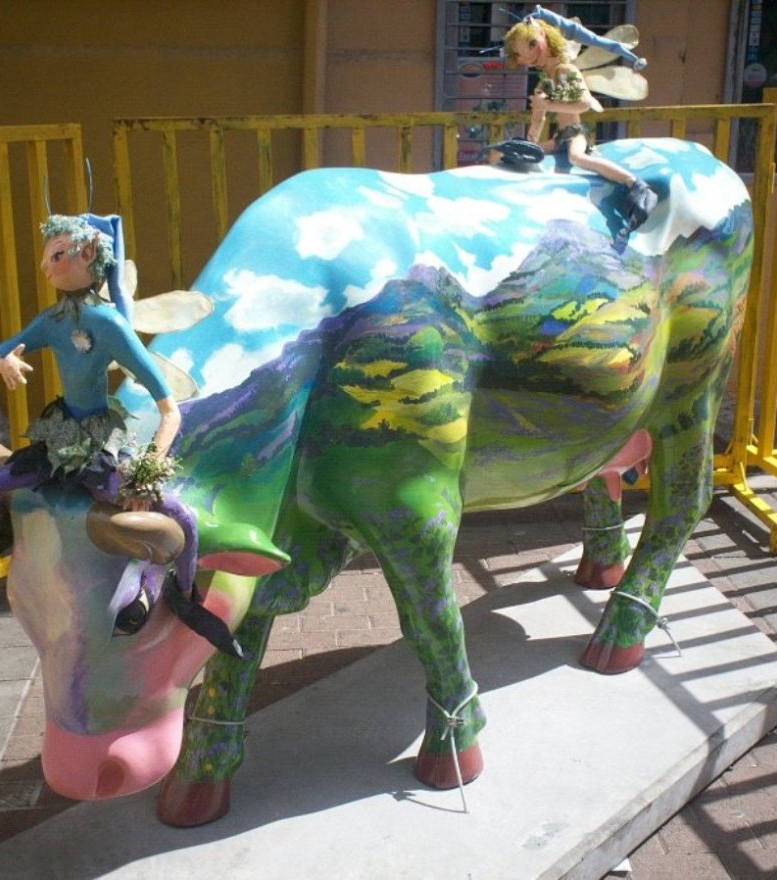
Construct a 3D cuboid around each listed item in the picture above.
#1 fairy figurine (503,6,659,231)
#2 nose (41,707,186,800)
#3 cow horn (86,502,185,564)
[{"bbox_3d":[0.388,-0.666,2.530,0.290,0.425,0.260,-8,19,-24],"label":"fairy figurine"},{"bbox_3d":[-0.452,0.516,2.010,0.190,0.125,0.190,15,23,40],"label":"nose"},{"bbox_3d":[-0.344,0.129,1.635,0.075,0.070,0.220,-11,9,-32],"label":"cow horn"}]

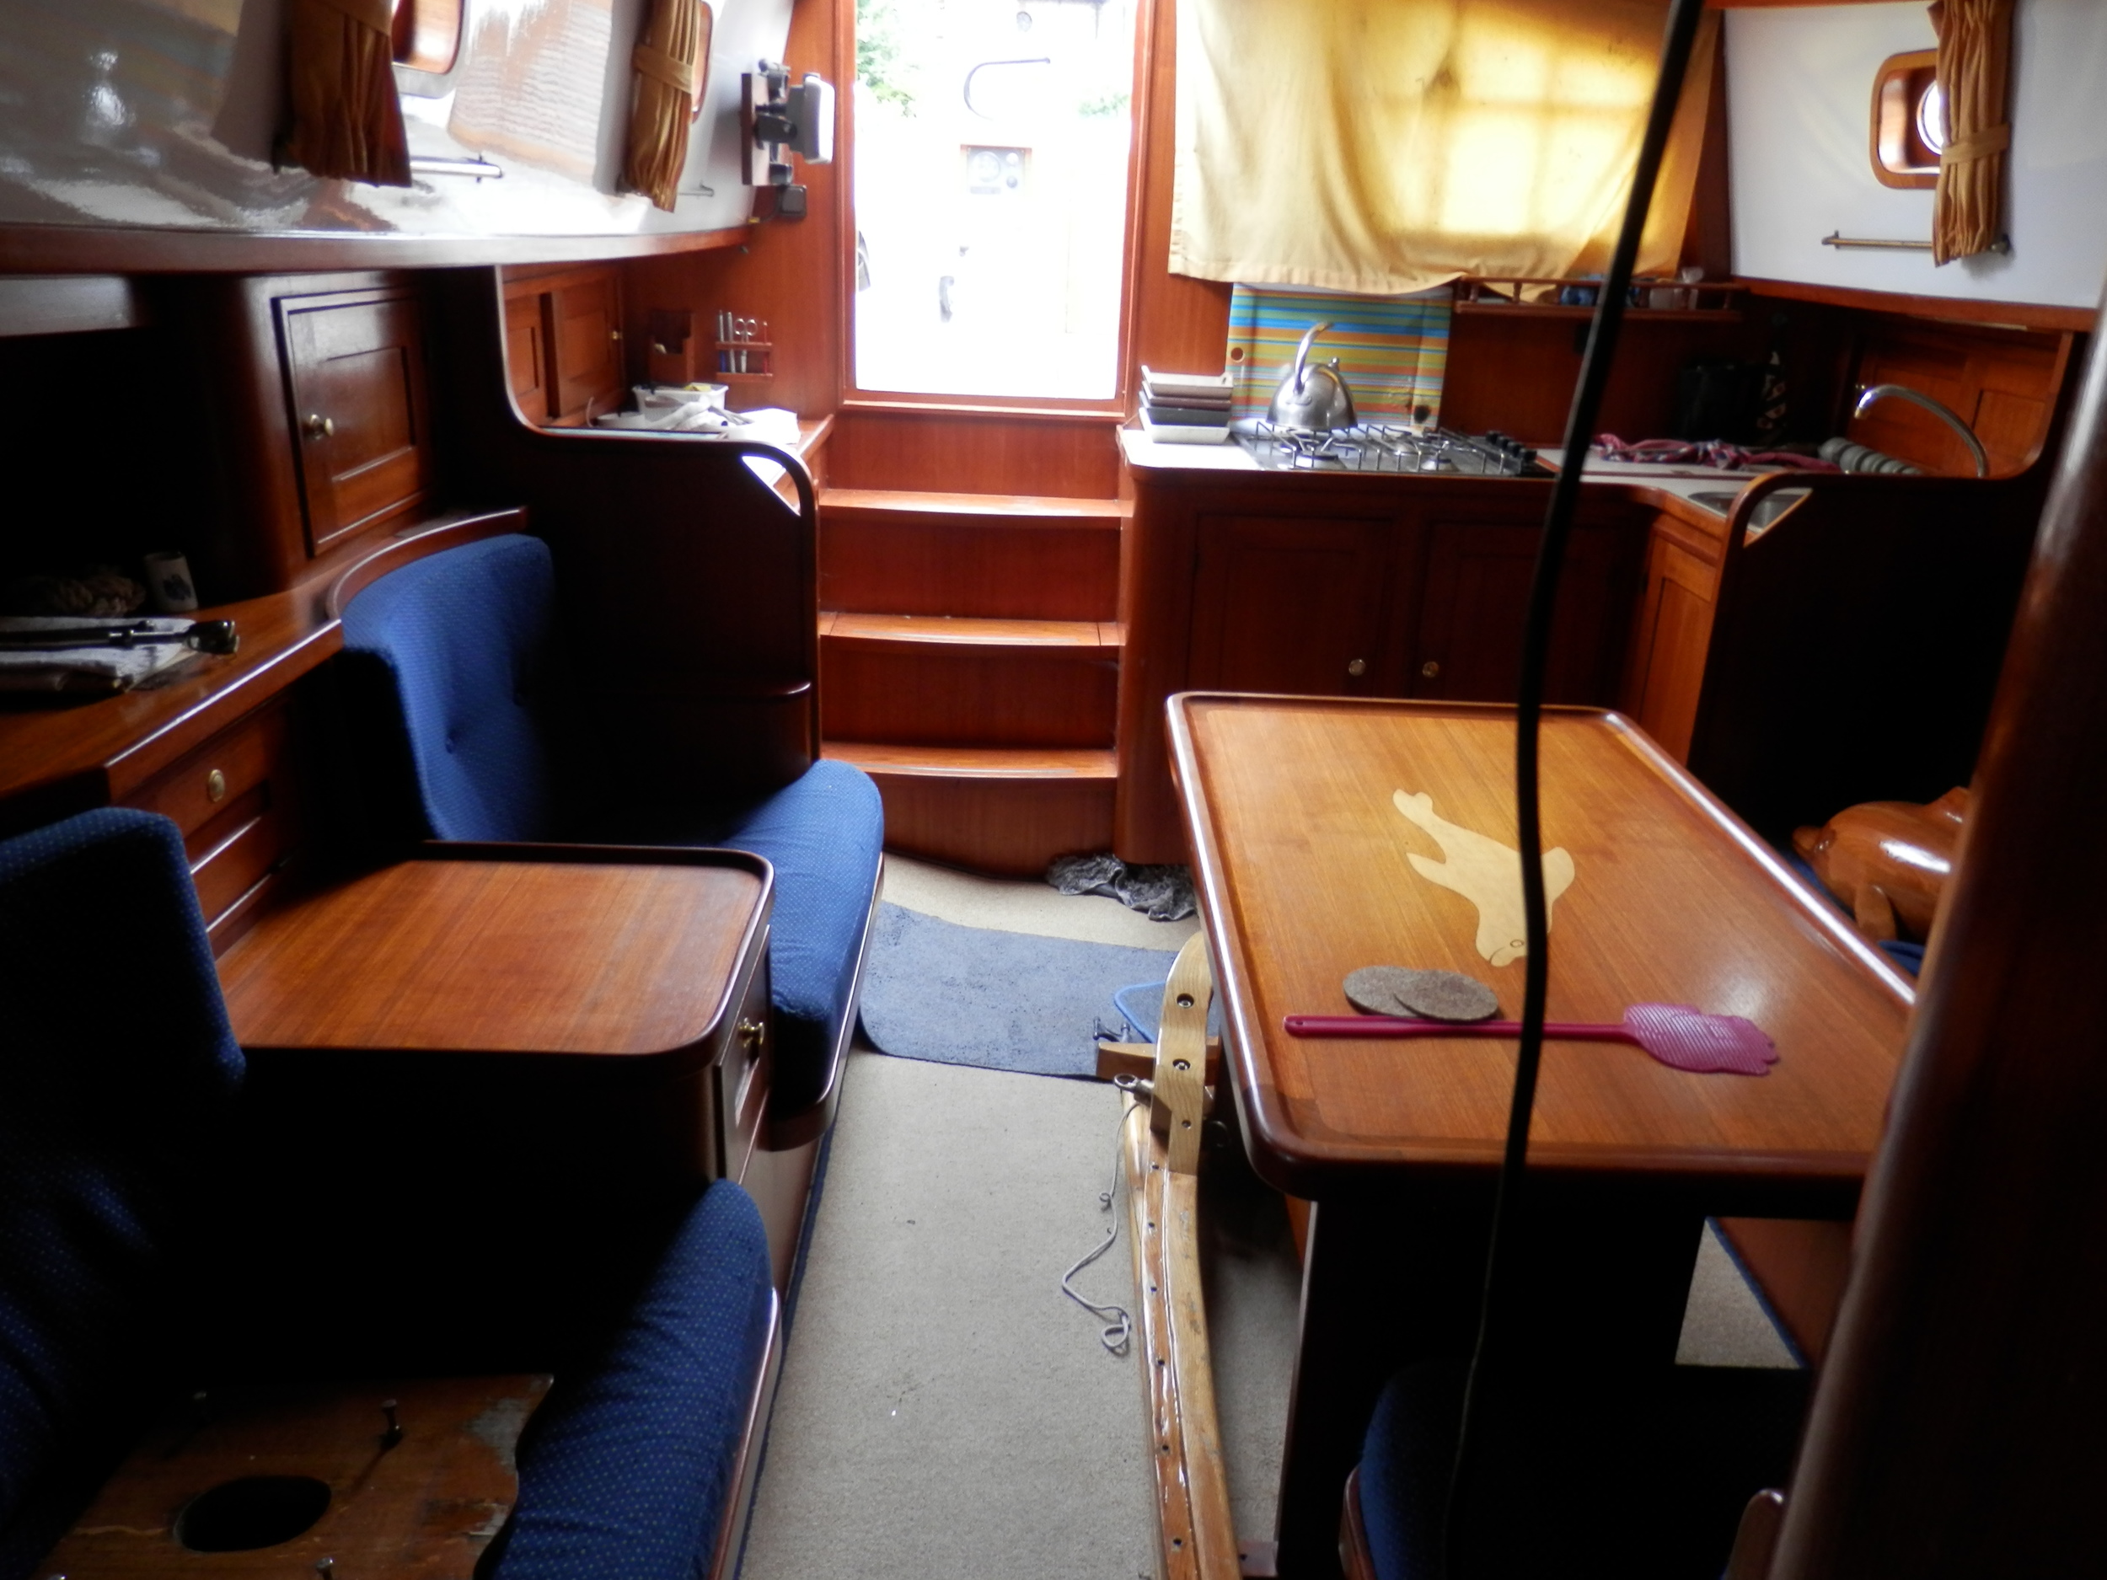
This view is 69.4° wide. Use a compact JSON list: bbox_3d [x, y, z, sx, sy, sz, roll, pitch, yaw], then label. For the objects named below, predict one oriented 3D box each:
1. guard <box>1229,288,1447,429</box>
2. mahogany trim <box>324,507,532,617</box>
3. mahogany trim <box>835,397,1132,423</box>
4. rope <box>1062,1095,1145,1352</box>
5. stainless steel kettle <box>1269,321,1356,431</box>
[{"bbox_3d":[0.665,-1.012,3.561,0.510,0.325,0.060,2,22,-1],"label":"guard"},{"bbox_3d":[-0.958,-0.335,2.300,0.145,0.037,0.670,2,22,-1],"label":"mahogany trim"},{"bbox_3d":[-0.159,-0.861,3.481,0.670,0.028,0.040,2,22,-1],"label":"mahogany trim"},{"bbox_3d":[0.075,0.614,2.190,0.130,0.100,0.460,2,22,-1],"label":"rope"},{"bbox_3d":[0.584,-0.912,3.342,0.200,0.217,0.210,12,24,23],"label":"stainless steel kettle"}]

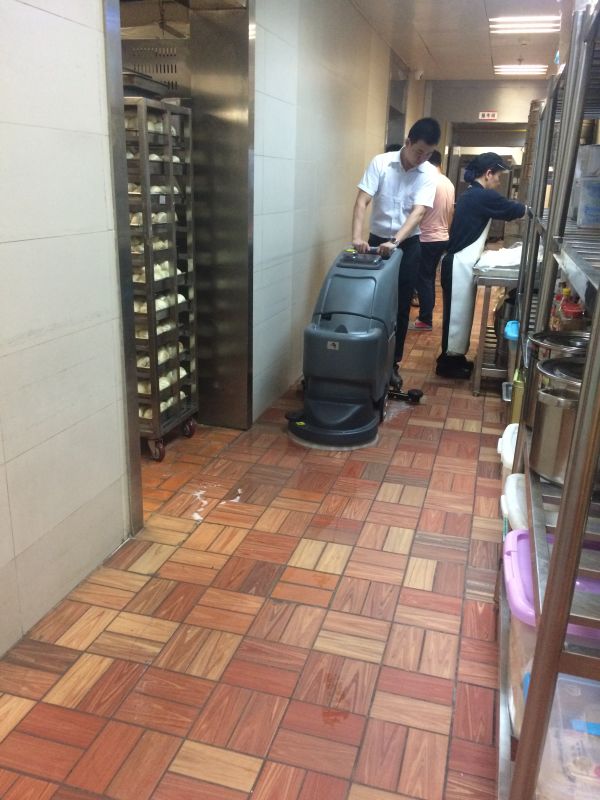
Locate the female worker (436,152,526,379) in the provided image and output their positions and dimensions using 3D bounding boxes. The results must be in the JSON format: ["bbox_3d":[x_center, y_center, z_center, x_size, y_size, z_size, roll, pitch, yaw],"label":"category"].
[{"bbox_3d":[1.271,-0.908,4.641,0.530,1.520,0.450,5,18,12],"label":"female worker"}]

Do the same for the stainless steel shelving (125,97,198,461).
[{"bbox_3d":[-0.874,-0.553,3.222,0.600,1.610,0.480,6,18,15],"label":"stainless steel shelving"}]

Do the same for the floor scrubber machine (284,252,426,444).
[{"bbox_3d":[0.268,-0.347,3.727,0.720,0.965,1.050,6,18,15],"label":"floor scrubber machine"}]

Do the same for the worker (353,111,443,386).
[{"bbox_3d":[0.592,-0.891,4.277,0.520,1.680,0.480,10,19,25],"label":"worker"}]

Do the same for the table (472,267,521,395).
[{"bbox_3d":[1.593,-0.597,4.835,0.680,0.825,1.500,6,18,15],"label":"table"}]

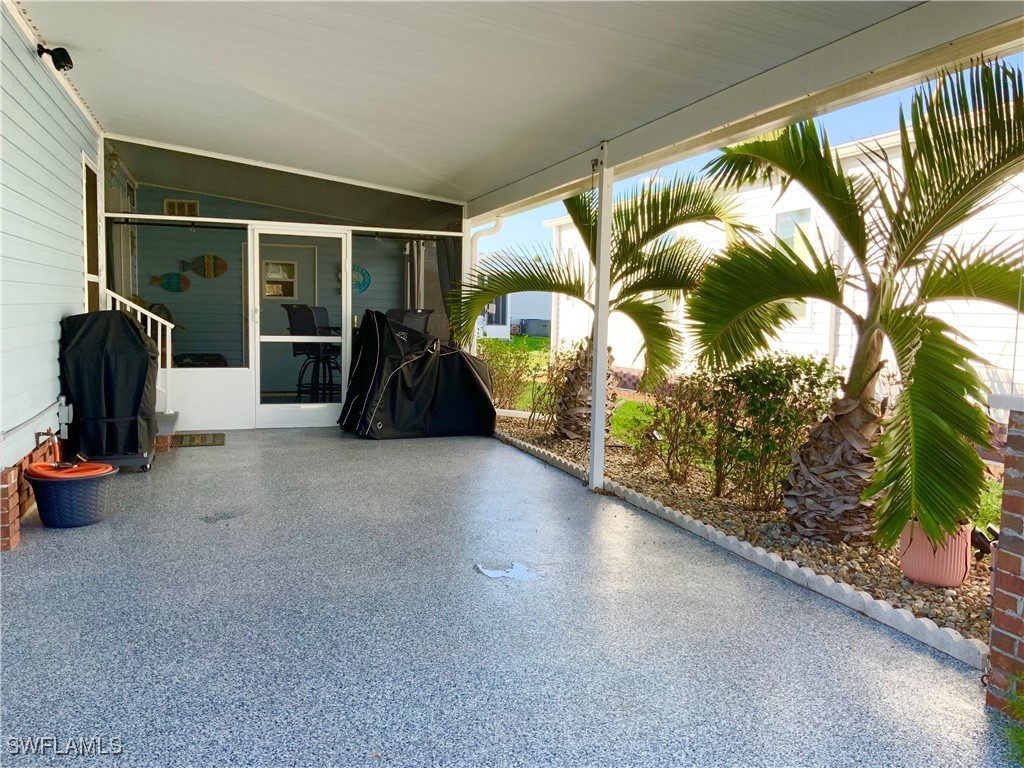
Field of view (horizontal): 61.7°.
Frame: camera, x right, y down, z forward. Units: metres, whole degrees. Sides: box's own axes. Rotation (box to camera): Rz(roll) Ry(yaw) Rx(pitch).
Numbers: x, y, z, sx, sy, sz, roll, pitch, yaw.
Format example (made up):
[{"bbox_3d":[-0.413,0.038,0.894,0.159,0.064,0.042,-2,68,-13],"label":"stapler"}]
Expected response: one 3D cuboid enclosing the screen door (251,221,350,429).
[{"bbox_3d":[-2.216,-0.572,9.003,0.950,2.070,0.060,0,5,-18],"label":"screen door"}]

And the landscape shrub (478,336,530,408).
[{"bbox_3d":[-0.107,-0.121,10.750,0.720,0.930,0.700,0,5,-18],"label":"landscape shrub"}]

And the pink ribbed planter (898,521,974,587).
[{"bbox_3d":[1.945,0.780,3.956,0.300,0.250,0.300,1,5,0],"label":"pink ribbed planter"}]

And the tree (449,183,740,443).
[{"bbox_3d":[0.770,-0.885,8.774,2.950,2.800,2.600,0,5,-18],"label":"tree"}]

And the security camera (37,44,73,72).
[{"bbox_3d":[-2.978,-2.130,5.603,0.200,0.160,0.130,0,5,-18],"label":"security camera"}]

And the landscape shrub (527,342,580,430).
[{"bbox_3d":[0.445,0.001,9.200,0.580,0.950,0.580,0,5,-18],"label":"landscape shrub"}]

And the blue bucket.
[{"bbox_3d":[-2.540,0.652,4.974,0.490,0.290,0.490,0,5,-18],"label":"blue bucket"}]

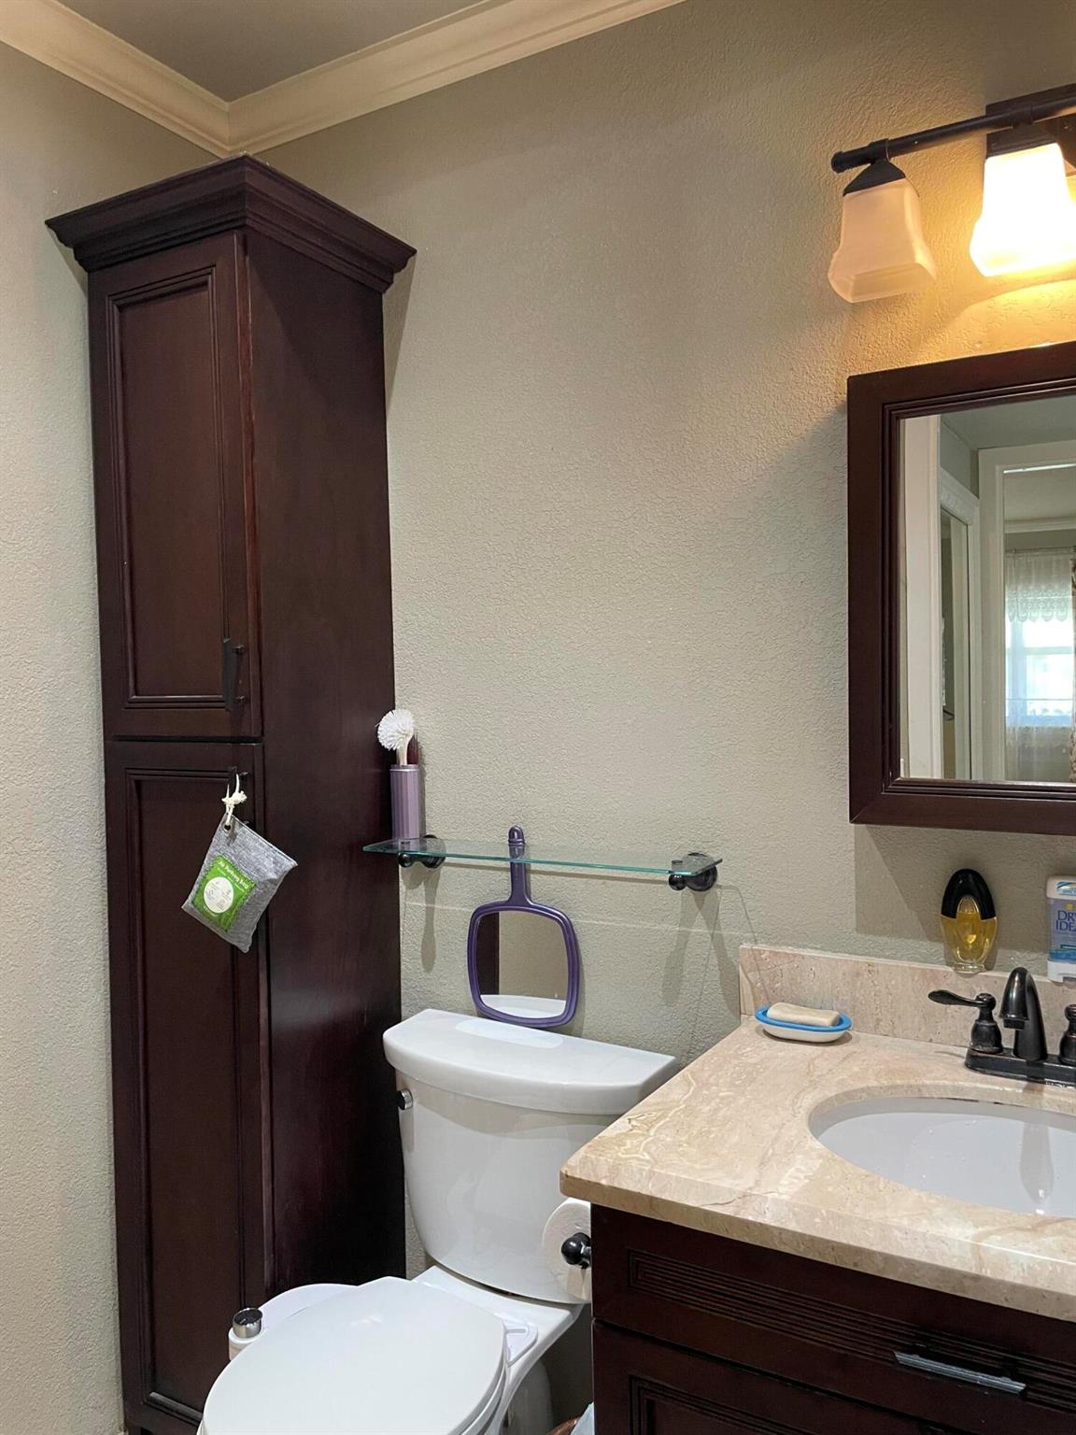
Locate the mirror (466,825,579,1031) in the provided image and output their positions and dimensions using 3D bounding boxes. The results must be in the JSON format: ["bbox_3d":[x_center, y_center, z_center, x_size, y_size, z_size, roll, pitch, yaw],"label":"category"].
[{"bbox_3d":[-0.027,0.340,1.749,0.212,0.321,0.018,0,0,30],"label":"mirror"}]

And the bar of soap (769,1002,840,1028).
[{"bbox_3d":[0.368,0.418,1.488,0.093,0.027,0.055,0,2,22],"label":"bar of soap"}]

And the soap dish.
[{"bbox_3d":[0.365,0.426,1.483,0.132,0.024,0.093,0,2,22],"label":"soap dish"}]

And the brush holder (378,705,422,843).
[{"bbox_3d":[-0.236,0.097,1.842,0.064,0.223,0.065,-1,2,0],"label":"brush holder"}]

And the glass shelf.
[{"bbox_3d":[-0.005,0.232,1.676,0.568,0.057,0.148,0,2,30],"label":"glass shelf"}]

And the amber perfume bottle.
[{"bbox_3d":[0.563,0.264,1.410,0.070,0.138,0.037,0,2,30],"label":"amber perfume bottle"}]

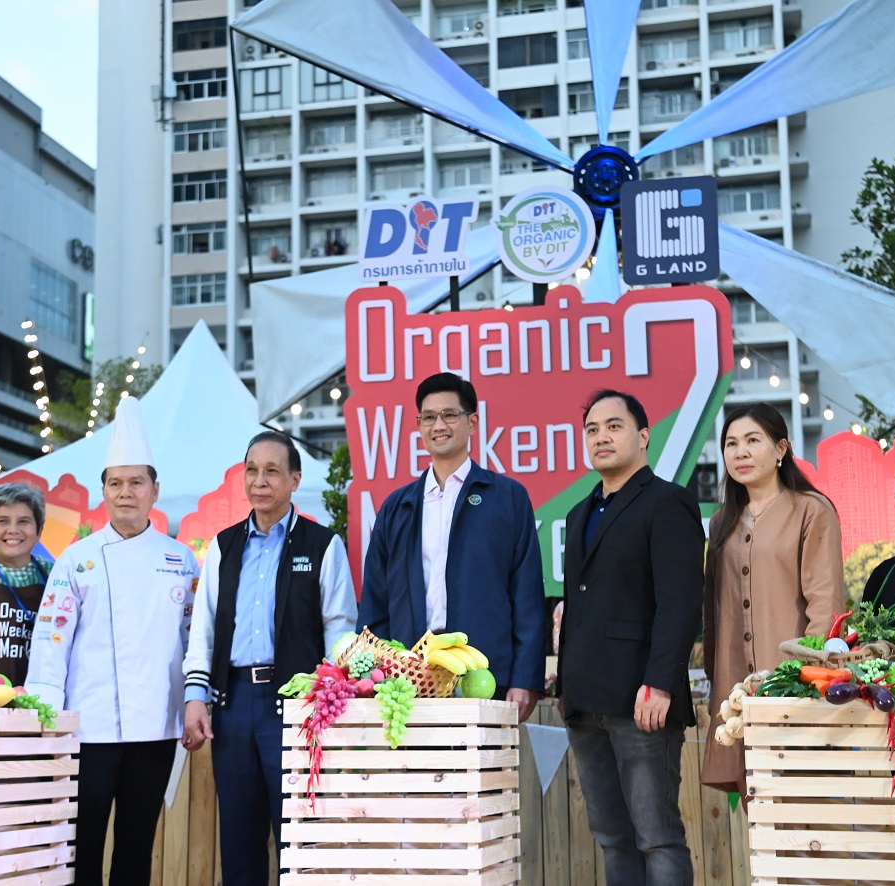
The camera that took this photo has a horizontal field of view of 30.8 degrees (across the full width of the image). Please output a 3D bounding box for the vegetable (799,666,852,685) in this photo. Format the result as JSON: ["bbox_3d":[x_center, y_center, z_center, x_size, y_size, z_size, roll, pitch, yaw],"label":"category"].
[{"bbox_3d":[0.871,0.535,3.740,0.122,0.045,0.060,-3,-9,12],"label":"vegetable"}]

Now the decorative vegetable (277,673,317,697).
[{"bbox_3d":[-0.374,0.611,4.109,0.115,0.070,0.090,-3,-11,10],"label":"decorative vegetable"}]

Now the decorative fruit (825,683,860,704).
[{"bbox_3d":[0.887,0.561,3.640,0.083,0.048,0.055,-3,-9,12],"label":"decorative fruit"}]

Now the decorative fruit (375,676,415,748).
[{"bbox_3d":[-0.129,0.659,3.977,0.095,0.172,0.080,-3,-11,10],"label":"decorative fruit"}]

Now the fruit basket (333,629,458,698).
[{"bbox_3d":[-0.130,0.565,4.178,0.310,0.185,0.240,-3,-11,10],"label":"fruit basket"}]

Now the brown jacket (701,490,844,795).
[{"bbox_3d":[0.954,0.586,4.771,0.430,0.900,0.280,-8,-13,32],"label":"brown jacket"}]

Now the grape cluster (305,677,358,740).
[{"bbox_3d":[-0.281,0.641,3.920,0.125,0.150,0.085,-3,-9,12],"label":"grape cluster"}]

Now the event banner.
[{"bbox_3d":[0.429,-0.024,7.734,1.885,1.561,0.080,-3,-9,12],"label":"event banner"}]

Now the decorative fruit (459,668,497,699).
[{"bbox_3d":[0.078,0.601,4.060,0.088,0.082,0.088,-3,-9,12],"label":"decorative fruit"}]

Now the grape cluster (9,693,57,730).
[{"bbox_3d":[-1.117,0.724,4.395,0.125,0.095,0.090,-3,-11,10],"label":"grape cluster"}]

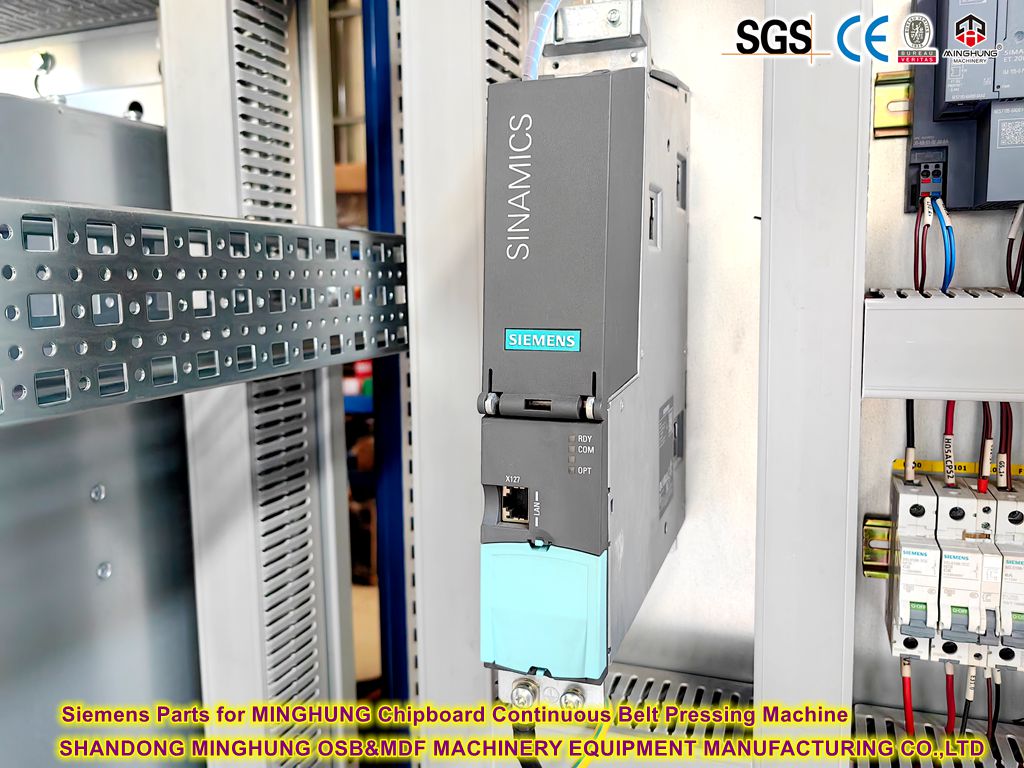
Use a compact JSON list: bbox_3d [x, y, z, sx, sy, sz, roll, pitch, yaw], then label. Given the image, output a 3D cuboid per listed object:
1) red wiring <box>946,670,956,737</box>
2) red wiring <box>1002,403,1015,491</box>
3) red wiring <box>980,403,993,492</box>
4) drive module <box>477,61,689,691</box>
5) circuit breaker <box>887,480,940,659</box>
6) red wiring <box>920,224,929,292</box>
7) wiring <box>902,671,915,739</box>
[{"bbox_3d":[0.246,0.180,0.449,0.005,0.041,0.005,-3,12,20],"label":"red wiring"},{"bbox_3d":[0.258,0.033,0.415,0.005,0.046,0.006,2,8,20],"label":"red wiring"},{"bbox_3d":[0.246,0.033,0.415,0.005,0.047,0.006,2,8,20],"label":"red wiring"},{"bbox_3d":[0.044,-0.023,0.382,0.051,0.252,0.209,2,8,20],"label":"drive module"},{"bbox_3d":[0.217,0.102,0.433,0.018,0.090,0.072,2,8,20],"label":"circuit breaker"},{"bbox_3d":[0.212,-0.065,0.411,0.004,0.033,0.005,2,8,20],"label":"red wiring"},{"bbox_3d":[0.226,0.184,0.455,0.005,0.039,0.005,-6,8,21],"label":"wiring"}]

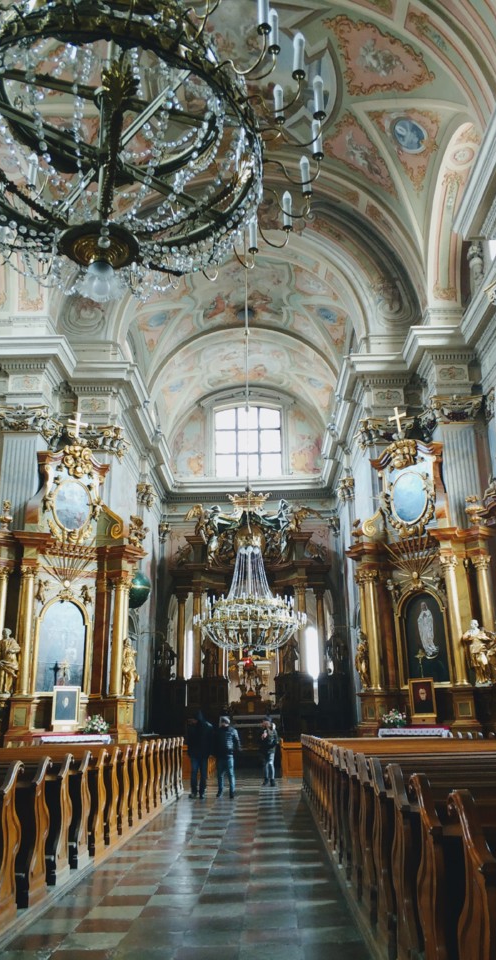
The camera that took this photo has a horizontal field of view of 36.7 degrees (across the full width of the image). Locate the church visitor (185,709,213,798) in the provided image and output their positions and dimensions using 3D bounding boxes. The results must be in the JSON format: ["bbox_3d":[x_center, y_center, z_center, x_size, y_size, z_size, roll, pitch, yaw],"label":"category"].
[{"bbox_3d":[-1.076,6.043,16.519,0.450,1.790,0.520,-17,-24,40],"label":"church visitor"}]

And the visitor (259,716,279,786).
[{"bbox_3d":[0.562,7.069,19.536,0.480,1.727,0.470,4,-19,-16],"label":"visitor"}]

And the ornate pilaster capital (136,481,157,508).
[{"bbox_3d":[-4.385,0.748,32.494,0.600,0.950,1.350,-1,-18,1],"label":"ornate pilaster capital"}]

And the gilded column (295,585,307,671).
[{"bbox_3d":[2.529,6.895,35.206,0.500,4.023,0.500,-1,-18,1],"label":"gilded column"}]

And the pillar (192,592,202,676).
[{"bbox_3d":[-2.424,7.212,35.213,0.480,4.129,0.480,-1,-18,1],"label":"pillar"}]

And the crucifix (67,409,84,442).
[{"bbox_3d":[-5.862,-1.847,25.754,0.720,1.080,0.120,13,-23,-36],"label":"crucifix"}]

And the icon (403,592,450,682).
[{"bbox_3d":[5.164,4.531,21.519,1.320,2.548,0.120,-17,-24,40],"label":"icon"}]

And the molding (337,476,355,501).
[{"bbox_3d":[4.513,0.666,34.567,0.620,0.970,1.600,-1,-18,0],"label":"molding"}]

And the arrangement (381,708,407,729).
[{"bbox_3d":[4.112,6.694,20.993,0.620,0.550,0.500,-17,-24,40],"label":"arrangement"}]

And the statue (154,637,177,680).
[{"bbox_3d":[-3.866,8.502,35.478,0.950,1.950,0.650,3,-19,-10],"label":"statue"}]

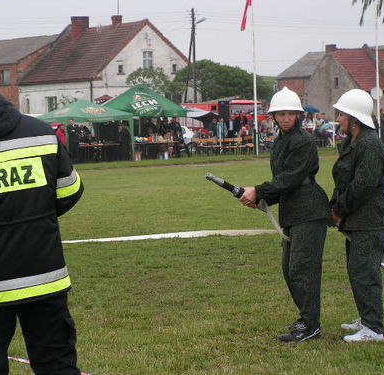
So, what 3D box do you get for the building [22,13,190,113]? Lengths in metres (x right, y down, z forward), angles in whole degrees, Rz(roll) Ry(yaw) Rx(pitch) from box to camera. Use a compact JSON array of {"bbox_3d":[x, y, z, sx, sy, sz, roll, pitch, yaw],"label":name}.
[{"bbox_3d":[-6.234,-8.334,130.516,9.300,8.800,12.000,-3,3,-30],"label":"building"}]

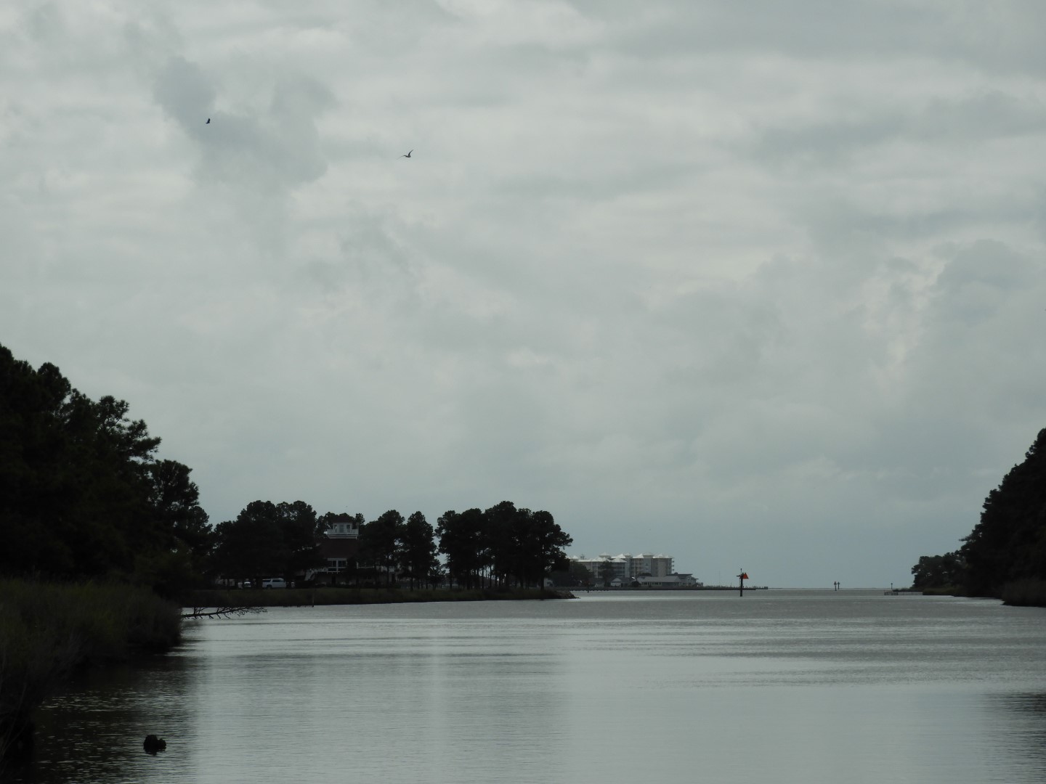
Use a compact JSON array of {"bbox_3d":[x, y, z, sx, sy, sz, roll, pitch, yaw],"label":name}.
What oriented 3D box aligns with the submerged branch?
[{"bbox_3d":[-21.923,16.137,375.000,6.500,1.000,2.000,0,-2,0],"label":"submerged branch"}]

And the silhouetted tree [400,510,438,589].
[{"bbox_3d":[-16.163,24.498,800.000,6.100,12.400,6.000,0,-2,0],"label":"silhouetted tree"}]

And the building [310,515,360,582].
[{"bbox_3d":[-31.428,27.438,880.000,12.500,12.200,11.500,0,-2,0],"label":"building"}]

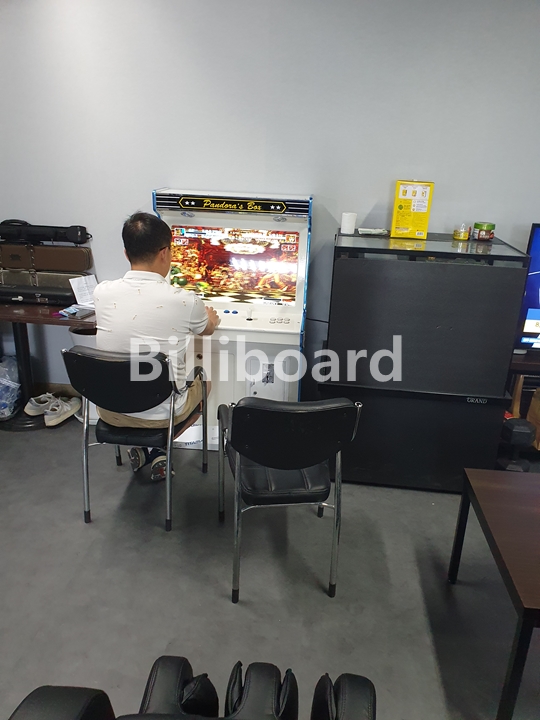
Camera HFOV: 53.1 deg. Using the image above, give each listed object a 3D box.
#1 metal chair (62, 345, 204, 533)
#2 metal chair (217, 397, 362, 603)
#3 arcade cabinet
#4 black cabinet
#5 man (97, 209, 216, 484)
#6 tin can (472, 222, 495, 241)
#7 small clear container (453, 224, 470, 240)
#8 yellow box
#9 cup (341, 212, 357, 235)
[{"bbox_3d":[-0.600,0.286,2.497,0.530,0.815,0.540,4,21,7],"label":"metal chair"},{"bbox_3d":[0.039,0.443,2.119,0.530,0.815,0.540,-1,21,-6],"label":"metal chair"},{"bbox_3d":[-0.211,-0.165,2.894,0.790,1.387,0.660,4,21,8],"label":"arcade cabinet"},{"bbox_3d":[0.723,-0.007,2.788,0.880,1.200,0.610,4,21,8],"label":"black cabinet"},{"bbox_3d":[-0.497,-0.003,2.506,0.490,1.350,0.650,7,22,15],"label":"man"},{"bbox_3d":[1.056,-0.635,2.656,0.102,0.083,0.102,4,21,8],"label":"tin can"},{"bbox_3d":[0.936,-0.622,2.635,0.076,0.070,0.076,4,21,8],"label":"small clear container"},{"bbox_3d":[0.686,-0.726,2.618,0.172,0.268,0.085,6,22,13],"label":"yellow box"},{"bbox_3d":[0.405,-0.697,2.762,0.070,0.100,0.070,4,21,8],"label":"cup"}]

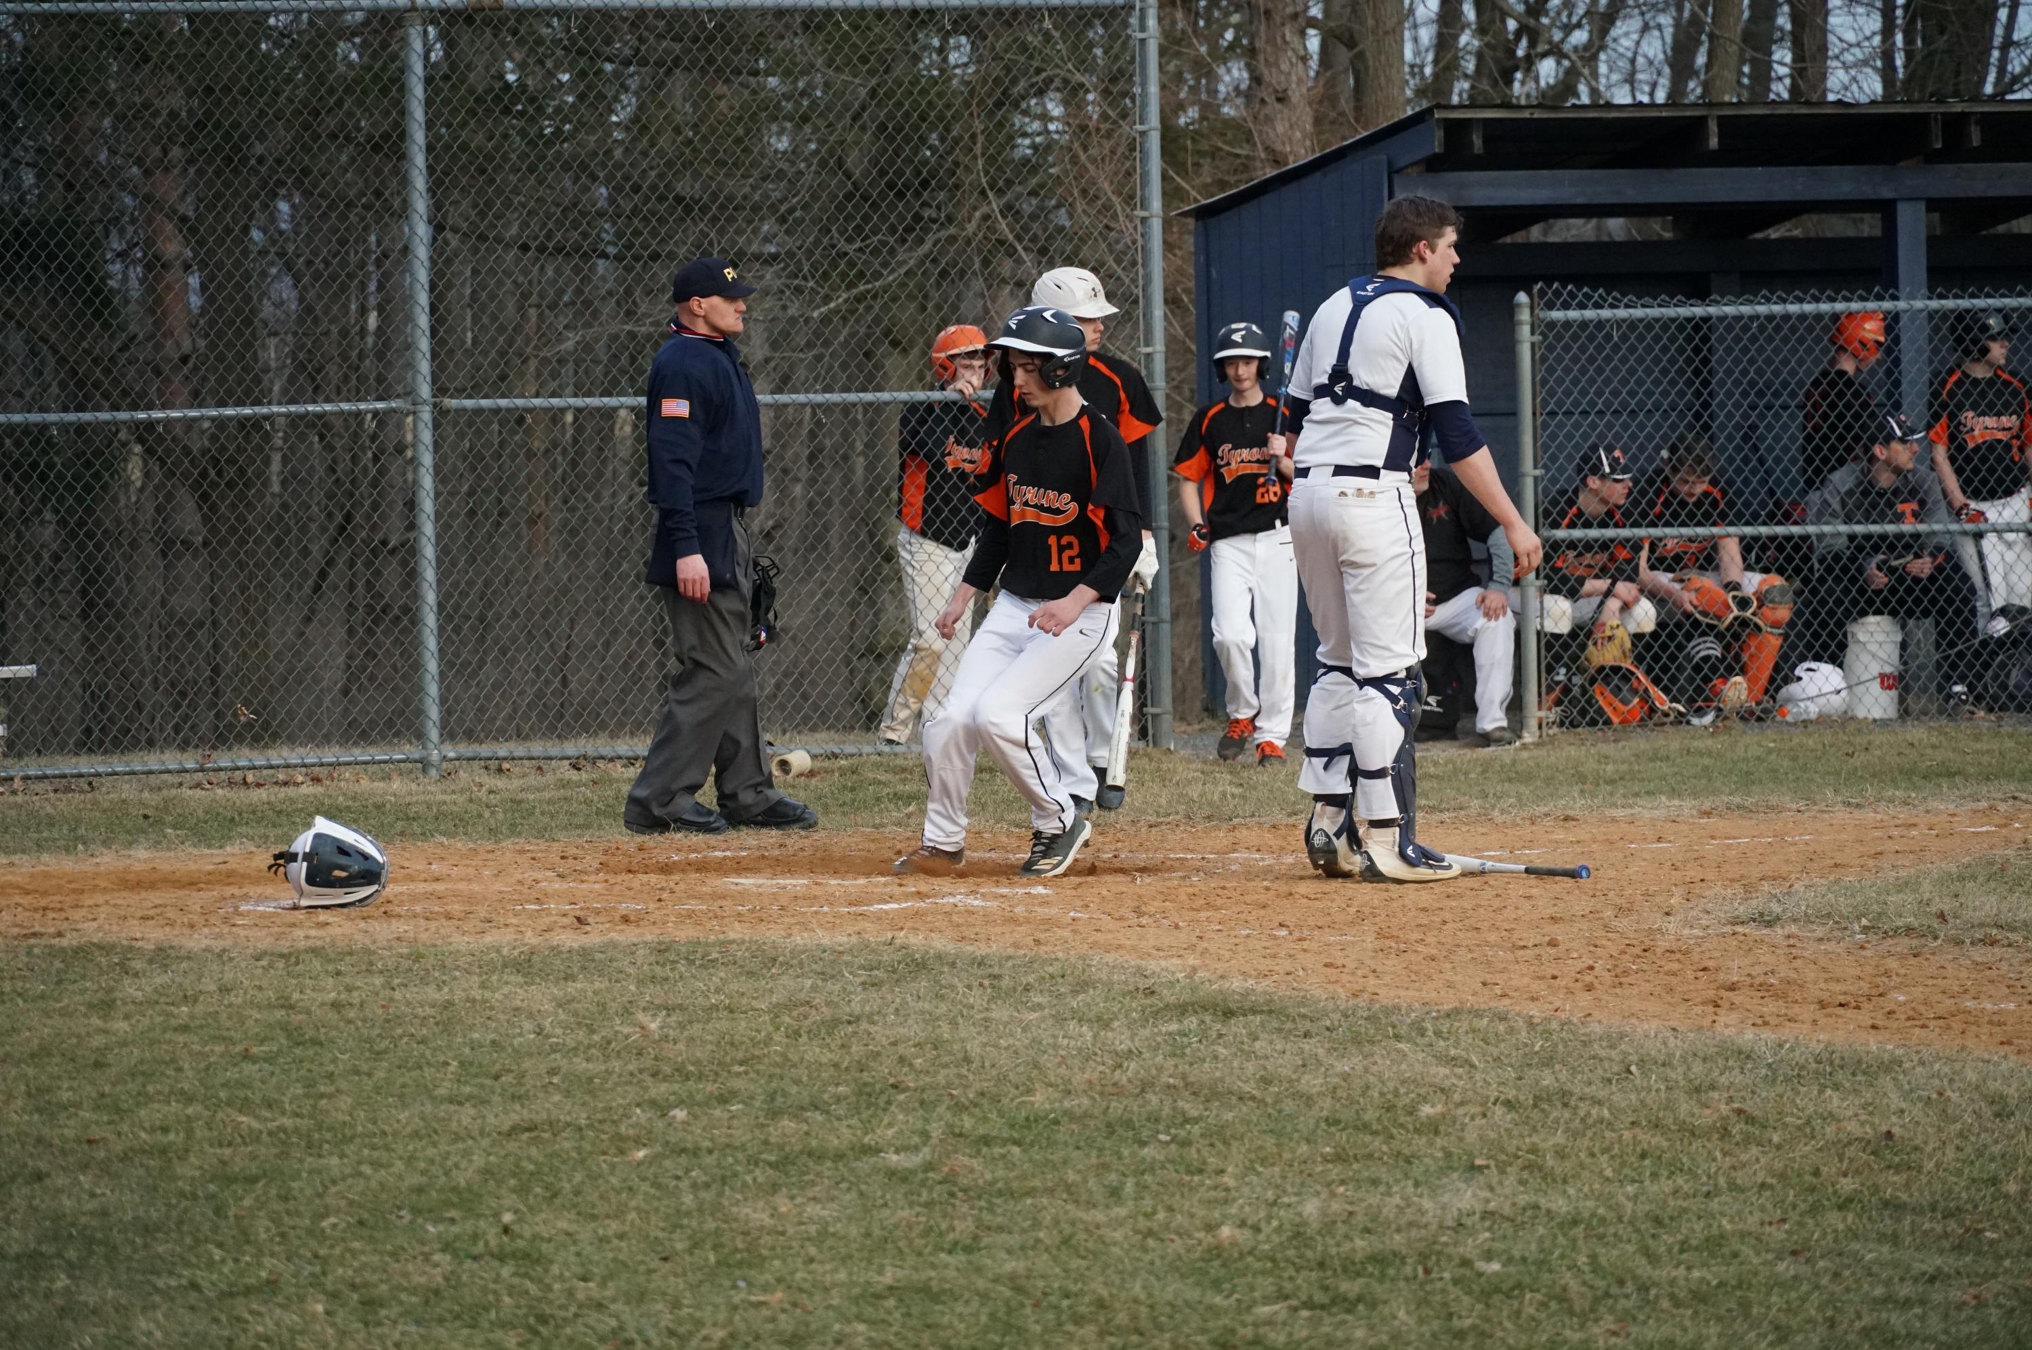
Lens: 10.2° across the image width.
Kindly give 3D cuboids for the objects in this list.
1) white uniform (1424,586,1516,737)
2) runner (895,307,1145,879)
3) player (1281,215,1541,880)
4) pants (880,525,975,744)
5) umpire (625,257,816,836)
[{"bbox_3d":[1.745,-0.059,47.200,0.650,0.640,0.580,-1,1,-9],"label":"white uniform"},{"bbox_3d":[0.011,-0.234,31.700,0.700,1.560,0.600,-1,1,37],"label":"runner"},{"bbox_3d":[1.036,-0.373,30.800,0.650,1.840,0.520,0,1,42],"label":"player"},{"bbox_3d":[-0.348,-0.182,46.700,0.420,0.920,0.420,-2,1,-30],"label":"pants"},{"bbox_3d":[-0.938,-0.407,36.100,0.580,1.820,0.560,-1,1,8],"label":"umpire"}]

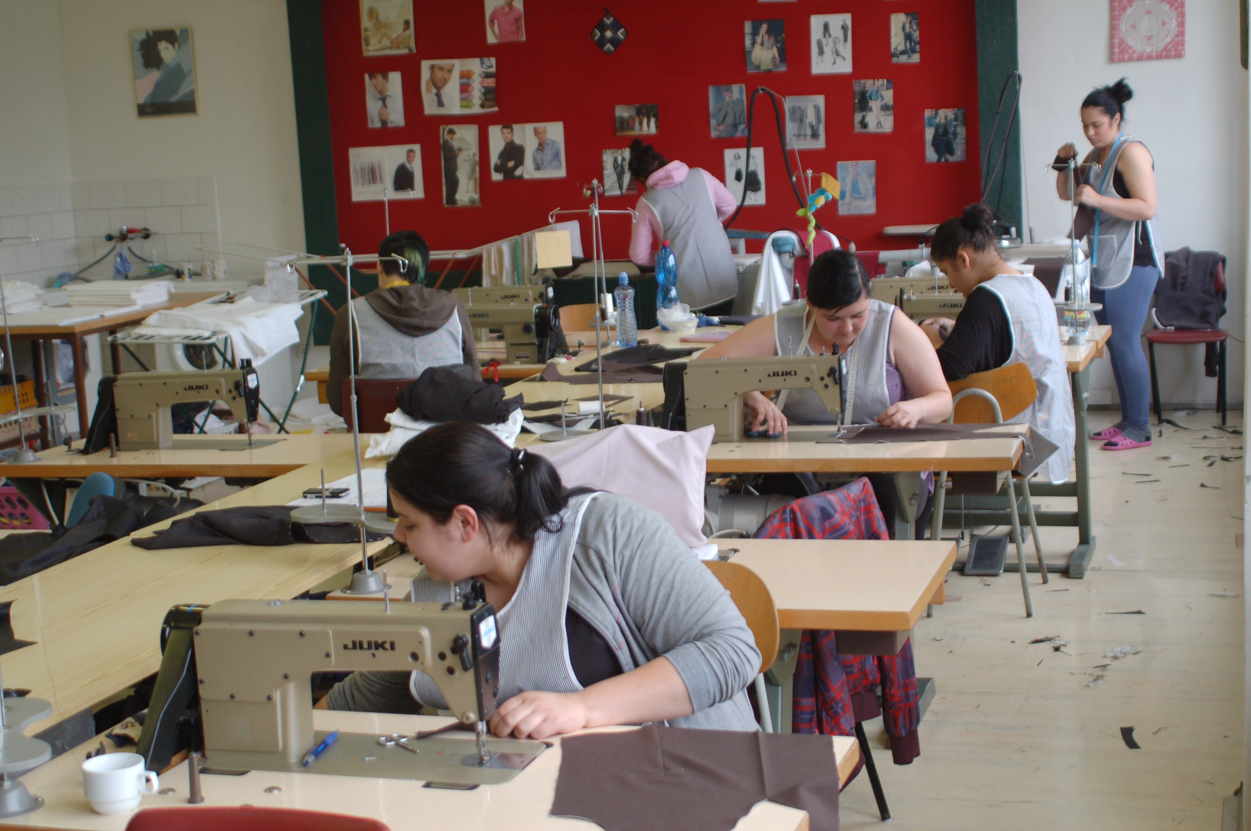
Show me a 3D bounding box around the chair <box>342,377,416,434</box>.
[{"bbox_3d":[-0.684,0.242,7.351,0.453,0.815,0.523,-1,9,17],"label":"chair"}]

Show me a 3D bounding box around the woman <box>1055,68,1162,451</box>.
[{"bbox_3d":[2.205,-0.694,9.486,0.440,1.670,0.450,-6,9,-18],"label":"woman"}]

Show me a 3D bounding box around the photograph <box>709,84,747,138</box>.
[{"bbox_3d":[0.548,-1.621,11.101,0.199,0.275,0.010,-1,9,17],"label":"photograph"}]

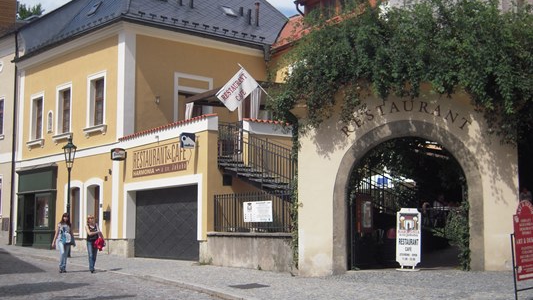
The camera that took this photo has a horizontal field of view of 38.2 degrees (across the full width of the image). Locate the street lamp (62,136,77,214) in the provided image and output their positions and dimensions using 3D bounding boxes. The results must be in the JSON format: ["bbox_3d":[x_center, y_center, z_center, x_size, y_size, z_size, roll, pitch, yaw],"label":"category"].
[{"bbox_3d":[-6.776,1.589,26.733,0.460,4.234,0.460,5,-8,-40],"label":"street lamp"}]

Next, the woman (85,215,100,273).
[{"bbox_3d":[-4.877,2.662,21.790,0.540,1.624,0.420,1,-6,-13],"label":"woman"}]

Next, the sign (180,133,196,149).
[{"bbox_3d":[-2.208,-0.263,21.800,0.410,0.430,0.110,4,-8,-33],"label":"sign"}]

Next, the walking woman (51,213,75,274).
[{"bbox_3d":[-5.722,2.627,21.793,0.620,1.677,0.440,2,-7,-14],"label":"walking woman"}]

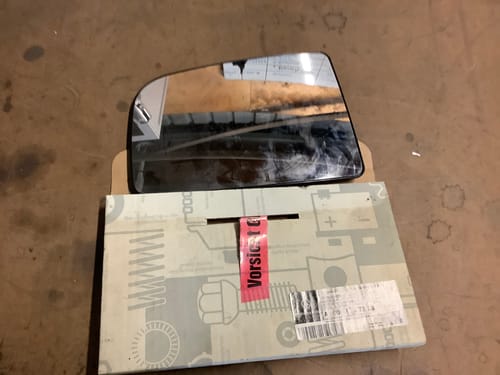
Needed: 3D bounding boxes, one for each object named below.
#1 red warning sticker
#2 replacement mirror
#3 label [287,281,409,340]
[{"bbox_3d":[0.004,0.057,0.366,0.023,0.004,0.074,1,64,-5],"label":"red warning sticker"},{"bbox_3d":[-0.008,-0.067,0.448,0.221,0.020,0.157,-4,65,-8],"label":"replacement mirror"},{"bbox_3d":[0.079,0.097,0.357,0.090,0.002,0.037,-5,65,-8],"label":"label"}]

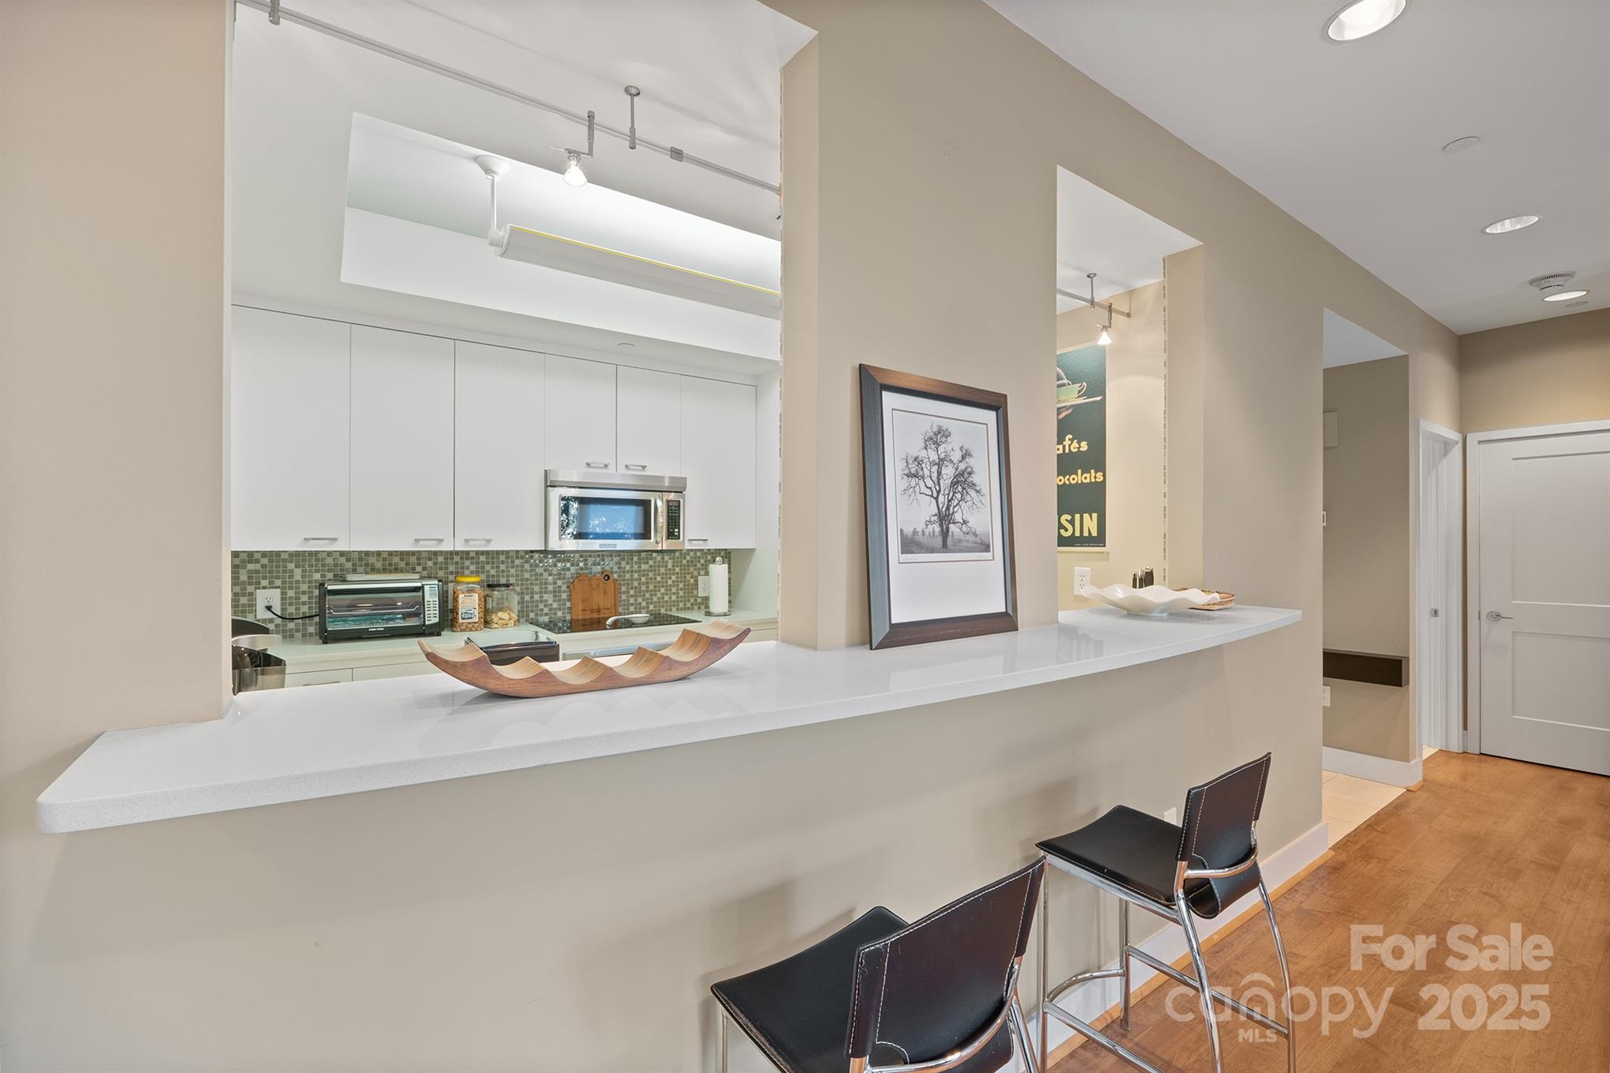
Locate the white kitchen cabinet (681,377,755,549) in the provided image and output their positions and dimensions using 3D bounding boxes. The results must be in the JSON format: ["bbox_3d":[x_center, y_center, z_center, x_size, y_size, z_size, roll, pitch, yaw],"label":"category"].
[{"bbox_3d":[-0.607,-0.430,4.186,0.511,1.015,0.330,0,0,-35],"label":"white kitchen cabinet"}]

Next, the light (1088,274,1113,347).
[{"bbox_3d":[1.132,-0.867,2.587,0.140,0.250,0.060,0,0,-35],"label":"light"}]

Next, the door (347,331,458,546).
[{"bbox_3d":[-1.863,-0.441,3.120,0.414,1.015,0.030,0,0,-35],"label":"door"}]

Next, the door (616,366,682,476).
[{"bbox_3d":[-0.881,-0.639,3.800,0.382,0.601,0.035,0,0,-35],"label":"door"}]

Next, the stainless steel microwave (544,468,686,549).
[{"bbox_3d":[-1.101,-0.130,3.796,0.762,0.412,0.410,0,0,-35],"label":"stainless steel microwave"}]

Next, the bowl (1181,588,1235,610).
[{"bbox_3d":[1.308,0.208,2.212,0.220,0.056,0.220,0,0,-35],"label":"bowl"}]

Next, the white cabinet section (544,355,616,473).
[{"bbox_3d":[-1.191,-0.643,3.580,0.378,0.596,0.035,0,0,-35],"label":"white cabinet section"}]

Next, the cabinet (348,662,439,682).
[{"bbox_3d":[-1.858,0.953,3.112,0.415,0.820,0.580,0,0,-35],"label":"cabinet"}]

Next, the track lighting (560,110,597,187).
[{"bbox_3d":[-0.502,-0.858,1.479,0.075,0.185,0.055,0,0,-35],"label":"track lighting"}]

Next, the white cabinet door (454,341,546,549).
[{"bbox_3d":[-1.516,-0.435,3.349,0.419,1.015,0.035,0,0,-35],"label":"white cabinet door"}]

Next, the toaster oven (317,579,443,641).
[{"bbox_3d":[-2.012,0.345,3.192,0.487,0.272,0.285,0,0,-35],"label":"toaster oven"}]

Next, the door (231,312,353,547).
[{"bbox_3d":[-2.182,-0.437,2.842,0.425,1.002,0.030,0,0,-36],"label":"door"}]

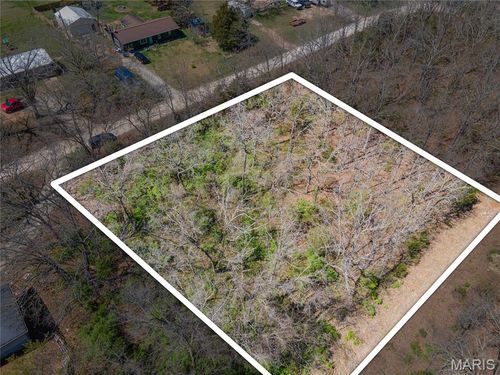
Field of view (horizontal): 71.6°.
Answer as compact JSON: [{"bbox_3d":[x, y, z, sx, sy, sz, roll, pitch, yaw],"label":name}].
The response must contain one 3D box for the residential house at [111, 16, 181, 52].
[{"bbox_3d":[-27.698,-41.286,92.194,16.074,3.885,8.659,-28,54,-23],"label":"residential house"}]

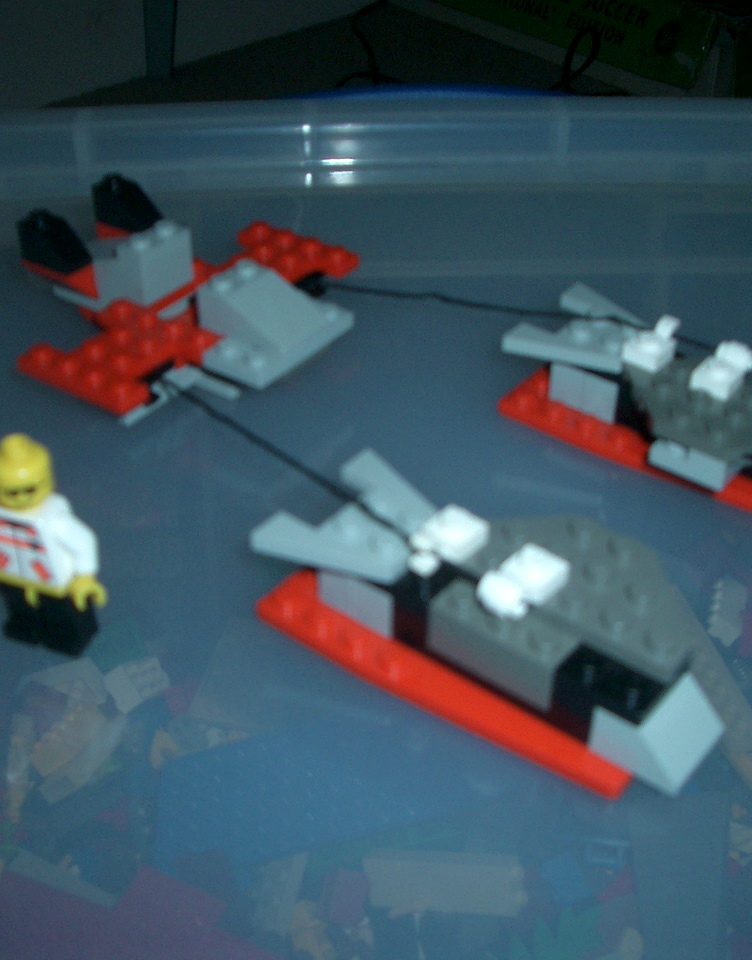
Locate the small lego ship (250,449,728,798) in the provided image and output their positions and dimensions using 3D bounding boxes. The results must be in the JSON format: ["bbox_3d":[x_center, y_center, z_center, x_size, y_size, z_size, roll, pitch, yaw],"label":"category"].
[{"bbox_3d":[0.023,0.021,0.220,0.080,0.025,0.040,26,43,29],"label":"small lego ship"}]

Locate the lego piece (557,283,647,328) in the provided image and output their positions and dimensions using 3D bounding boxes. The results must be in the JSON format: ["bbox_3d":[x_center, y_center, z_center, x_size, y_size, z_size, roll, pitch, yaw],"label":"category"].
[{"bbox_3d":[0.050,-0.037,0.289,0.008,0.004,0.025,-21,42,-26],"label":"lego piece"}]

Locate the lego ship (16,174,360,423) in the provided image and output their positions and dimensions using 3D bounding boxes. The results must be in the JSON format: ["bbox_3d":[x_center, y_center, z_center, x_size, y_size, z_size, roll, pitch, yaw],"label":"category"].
[{"bbox_3d":[-0.044,-0.044,0.299,0.073,0.032,0.080,24,43,28],"label":"lego ship"}]

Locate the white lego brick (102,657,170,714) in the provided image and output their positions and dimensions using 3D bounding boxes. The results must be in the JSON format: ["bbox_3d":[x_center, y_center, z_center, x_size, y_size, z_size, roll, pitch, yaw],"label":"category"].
[{"bbox_3d":[-0.091,0.080,0.501,0.016,0.010,0.022,59,19,11],"label":"white lego brick"}]

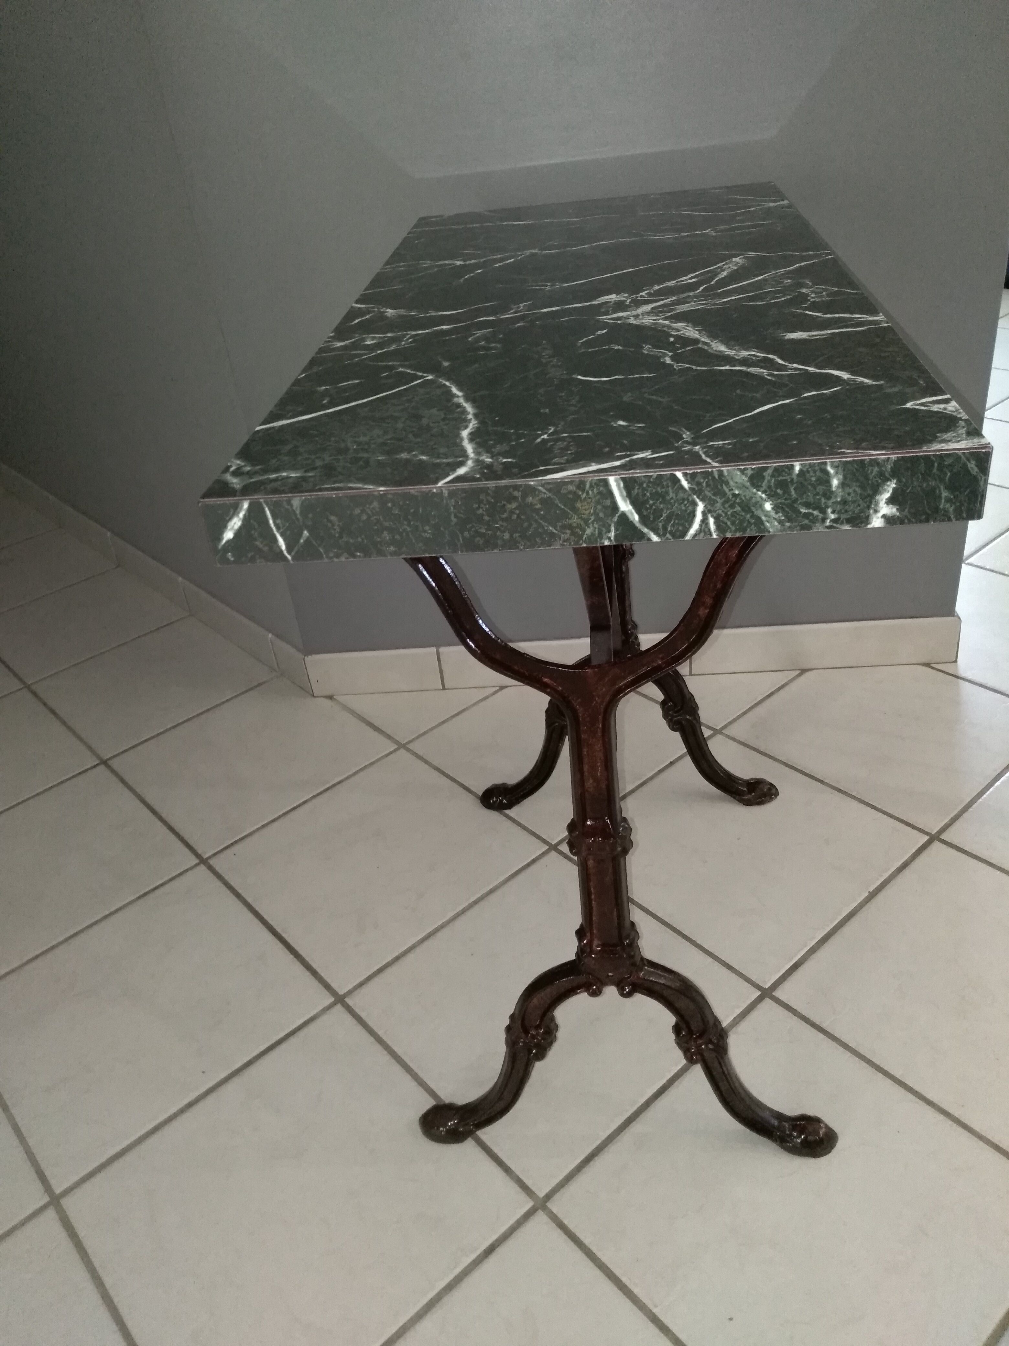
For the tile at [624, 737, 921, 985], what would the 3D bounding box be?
[{"bbox_3d":[0.304,0.223,1.318,0.334,0.010,0.334,-30,39,-31],"label":"tile"}]

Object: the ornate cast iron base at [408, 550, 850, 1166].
[{"bbox_3d":[0.105,0.029,0.985,0.388,0.714,0.535,-2,33,8],"label":"ornate cast iron base"}]

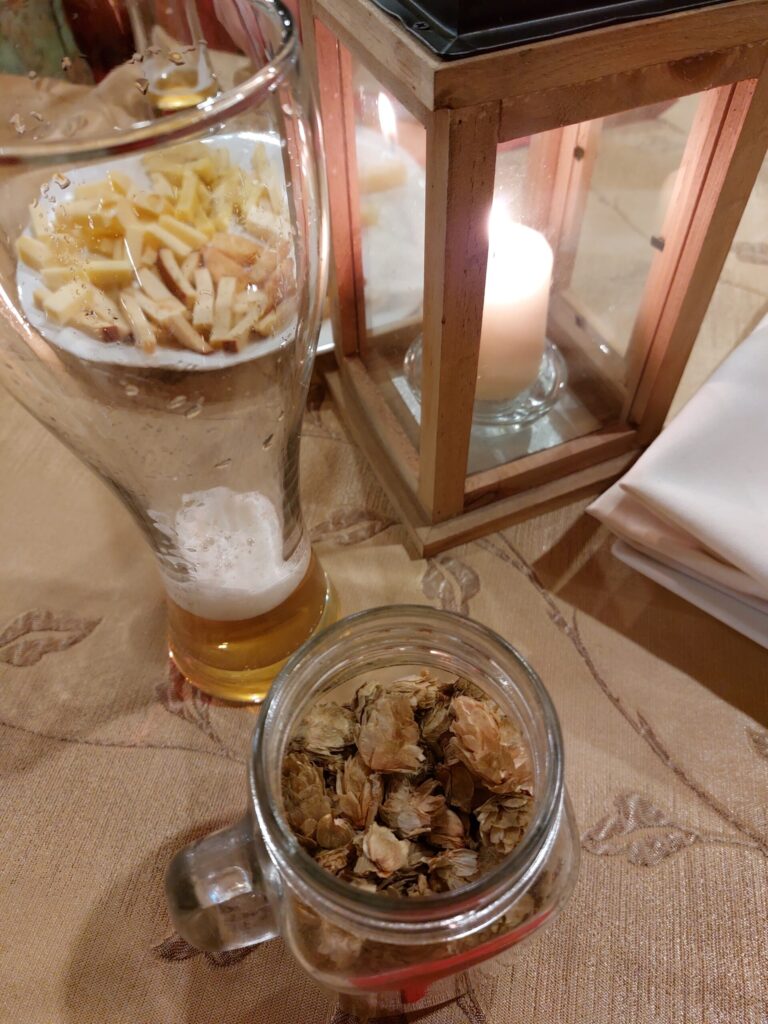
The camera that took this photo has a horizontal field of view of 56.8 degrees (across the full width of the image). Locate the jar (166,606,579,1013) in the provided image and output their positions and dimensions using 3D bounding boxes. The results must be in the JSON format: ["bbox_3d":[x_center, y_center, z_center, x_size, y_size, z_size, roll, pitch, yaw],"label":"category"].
[{"bbox_3d":[-0.005,0.094,0.209,0.109,0.130,0.083,-14,53,-8],"label":"jar"}]

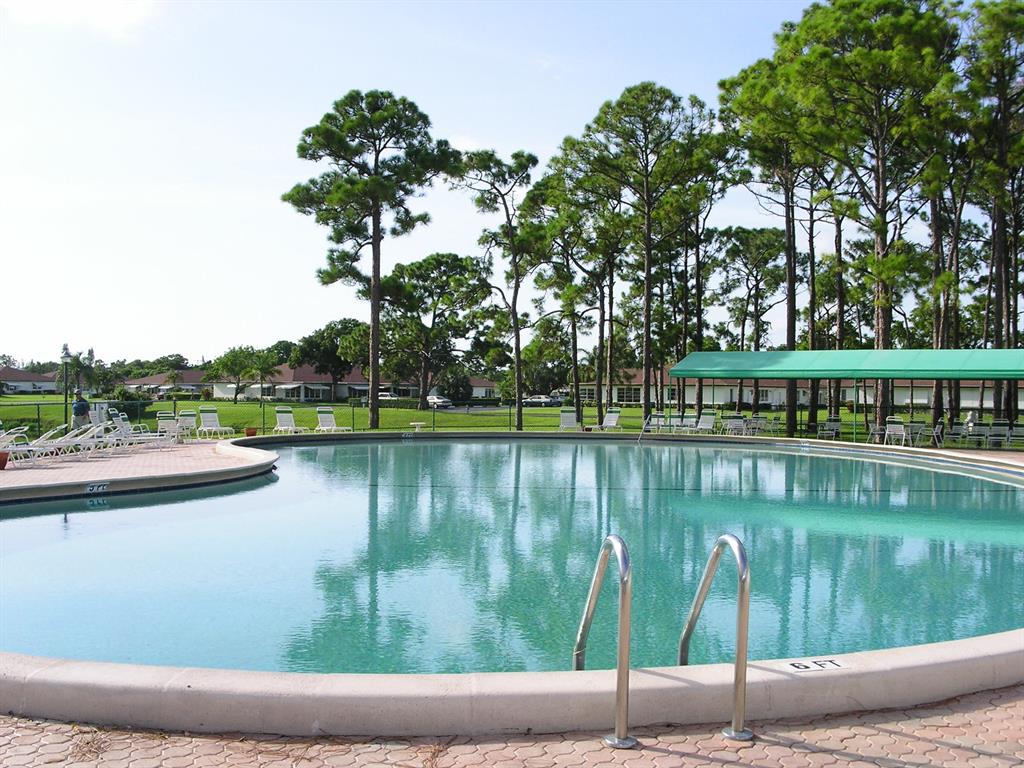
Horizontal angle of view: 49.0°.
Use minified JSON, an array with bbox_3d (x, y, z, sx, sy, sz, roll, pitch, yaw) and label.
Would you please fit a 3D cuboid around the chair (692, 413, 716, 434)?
[{"bbox_3d":[7.073,1.378,41.503,0.660,0.960,1.500,0,0,31],"label":"chair"}]

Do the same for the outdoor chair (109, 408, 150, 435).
[{"bbox_3d":[-9.465,1.099,28.000,0.800,0.900,0.620,1,0,6],"label":"outdoor chair"}]

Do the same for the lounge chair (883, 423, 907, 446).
[{"bbox_3d":[11.068,1.373,32.400,0.600,0.870,0.680,0,-1,33],"label":"lounge chair"}]

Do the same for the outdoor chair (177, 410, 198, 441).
[{"bbox_3d":[-9.696,1.222,33.603,0.630,0.930,0.800,0,0,-10],"label":"outdoor chair"}]

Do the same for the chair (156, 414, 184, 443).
[{"bbox_3d":[-8.745,1.122,28.700,0.600,0.880,0.680,1,0,6],"label":"chair"}]

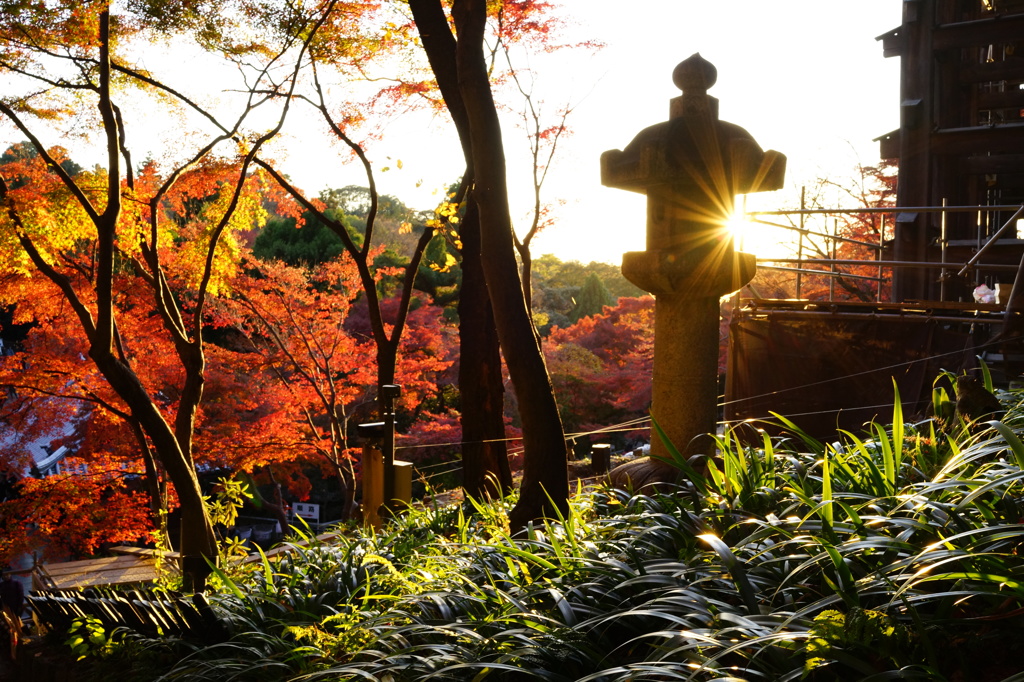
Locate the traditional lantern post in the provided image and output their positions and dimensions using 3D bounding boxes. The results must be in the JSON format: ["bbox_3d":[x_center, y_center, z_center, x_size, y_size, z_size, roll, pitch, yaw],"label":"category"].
[{"bbox_3d":[0.933,-0.358,5.200,0.950,2.280,0.880,2,1,10],"label":"traditional lantern post"}]

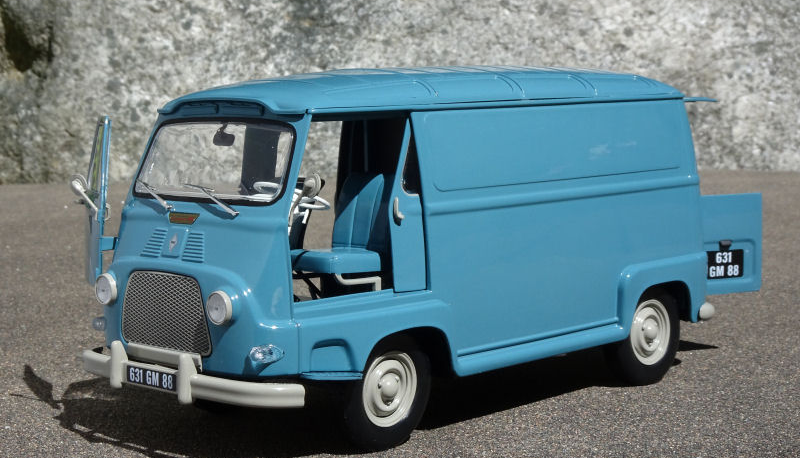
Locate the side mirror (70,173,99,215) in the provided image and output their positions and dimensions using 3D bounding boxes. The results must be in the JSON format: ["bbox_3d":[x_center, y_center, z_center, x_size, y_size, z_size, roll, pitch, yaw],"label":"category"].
[{"bbox_3d":[-0.100,-0.011,0.469,0.009,0.014,0.005,-2,6,-11],"label":"side mirror"}]

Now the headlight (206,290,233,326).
[{"bbox_3d":[-0.049,0.022,0.406,0.009,0.009,0.004,5,8,45],"label":"headlight"}]

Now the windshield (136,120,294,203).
[{"bbox_3d":[-0.056,-0.020,0.436,0.070,0.026,0.005,5,-12,45],"label":"windshield"}]

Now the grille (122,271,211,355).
[{"bbox_3d":[-0.068,0.024,0.427,0.044,0.023,0.004,5,8,45],"label":"grille"}]

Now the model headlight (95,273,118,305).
[{"bbox_3d":[-0.088,0.019,0.445,0.009,0.009,0.004,5,8,45],"label":"model headlight"}]

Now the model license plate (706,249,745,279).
[{"bbox_3d":[0.119,0.013,0.541,0.016,0.010,0.001,-3,6,-23],"label":"model license plate"}]

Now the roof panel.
[{"bbox_3d":[0.009,-0.047,0.498,0.082,0.015,0.179,5,8,45],"label":"roof panel"}]

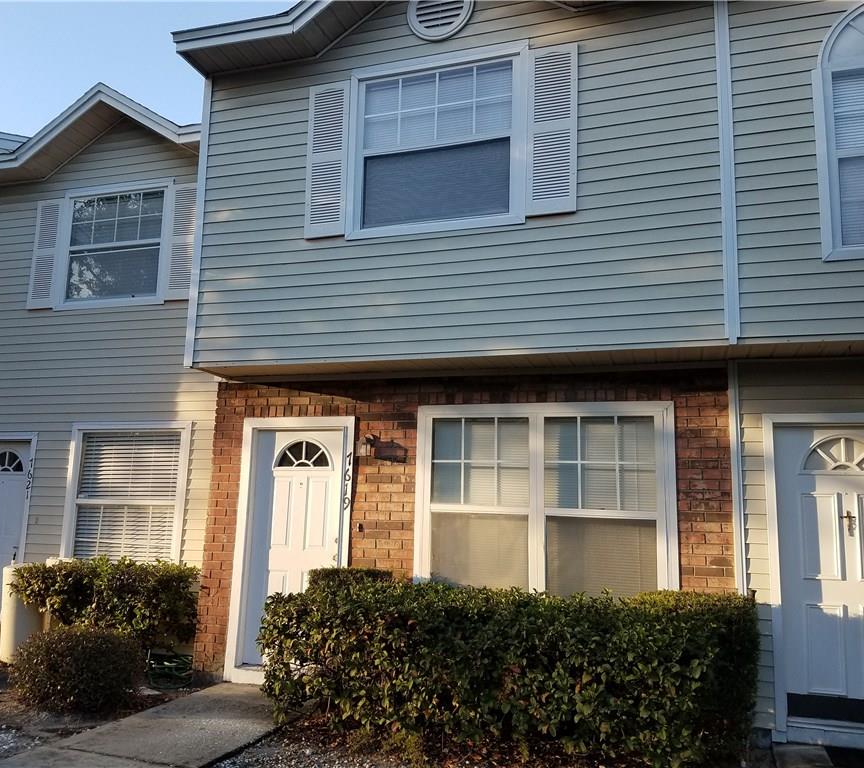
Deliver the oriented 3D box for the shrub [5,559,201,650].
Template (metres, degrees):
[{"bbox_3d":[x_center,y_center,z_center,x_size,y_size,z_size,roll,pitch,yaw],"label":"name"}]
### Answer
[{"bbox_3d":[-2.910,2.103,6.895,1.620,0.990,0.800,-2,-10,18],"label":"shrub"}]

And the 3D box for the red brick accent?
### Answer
[{"bbox_3d":[0.093,1.201,6.260,4.425,2.552,0.140,-2,-10,18],"label":"red brick accent"}]

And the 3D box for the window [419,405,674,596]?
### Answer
[{"bbox_3d":[0.844,0.972,5.998,2.041,1.635,0.100,-2,-10,18],"label":"window"}]

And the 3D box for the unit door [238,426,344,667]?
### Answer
[{"bbox_3d":[-1.175,1.410,6.664,0.903,2.020,0.080,-2,-10,18],"label":"unit door"}]

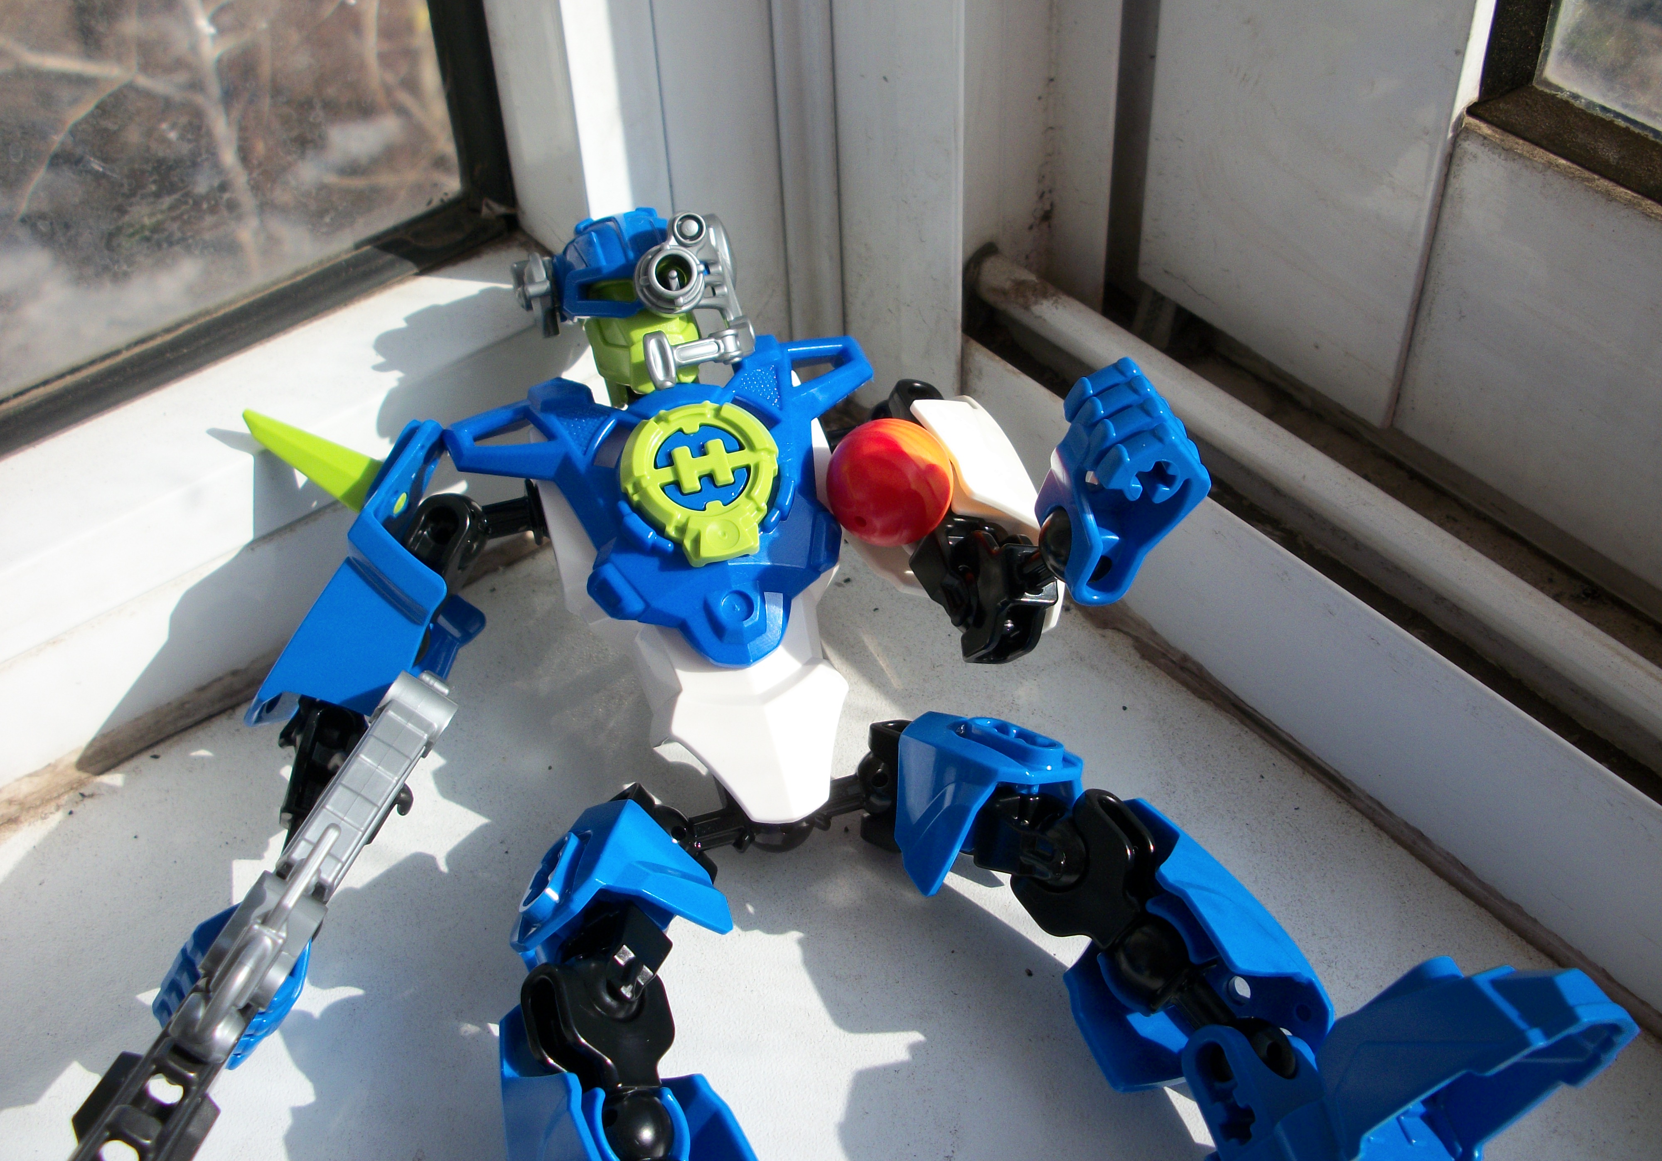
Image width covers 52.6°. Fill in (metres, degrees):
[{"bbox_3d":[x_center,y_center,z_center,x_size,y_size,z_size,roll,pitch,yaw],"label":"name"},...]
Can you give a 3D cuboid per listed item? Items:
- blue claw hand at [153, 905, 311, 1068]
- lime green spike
[{"bbox_3d":[-0.079,0.054,0.222,0.015,0.016,0.021,17,51,24],"label":"blue claw hand"},{"bbox_3d":[-0.074,-0.018,0.240,0.029,0.007,0.007,27,47,30],"label":"lime green spike"}]

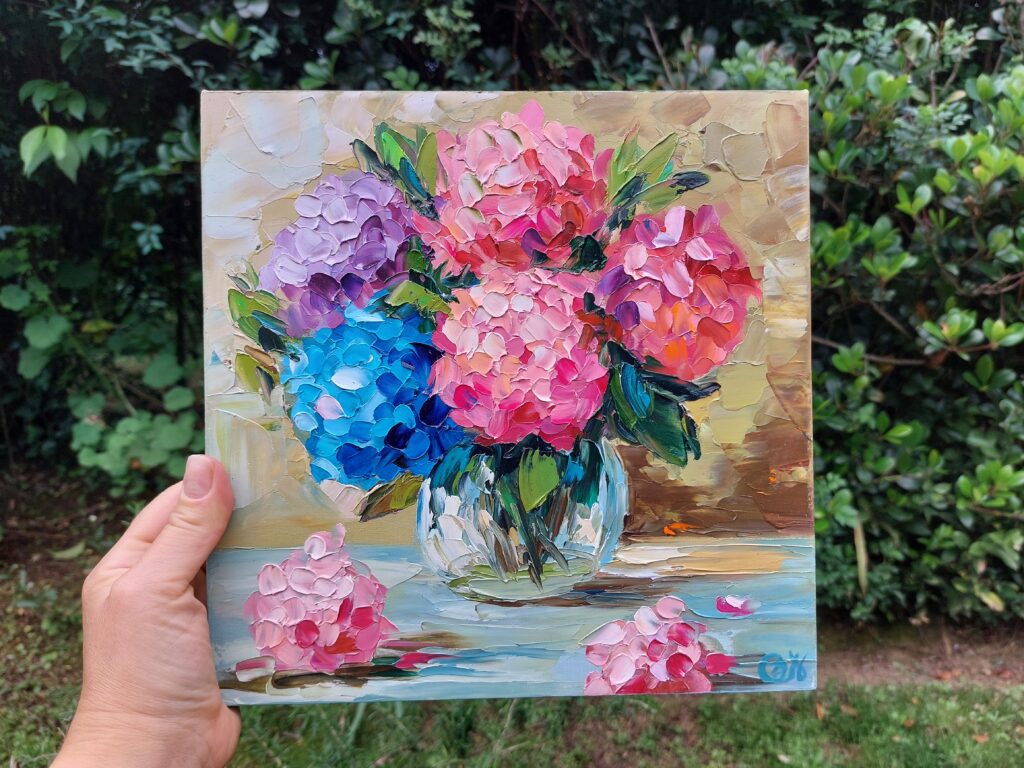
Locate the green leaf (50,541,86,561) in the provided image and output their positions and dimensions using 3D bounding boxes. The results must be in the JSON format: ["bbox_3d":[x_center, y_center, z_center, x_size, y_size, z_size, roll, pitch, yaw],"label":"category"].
[{"bbox_3d":[-1.374,0.517,2.200,0.110,0.028,0.045,-4,15,-17],"label":"green leaf"}]

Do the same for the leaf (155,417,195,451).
[{"bbox_3d":[-1.069,0.157,2.250,0.120,0.105,0.035,-7,-24,-26],"label":"leaf"}]

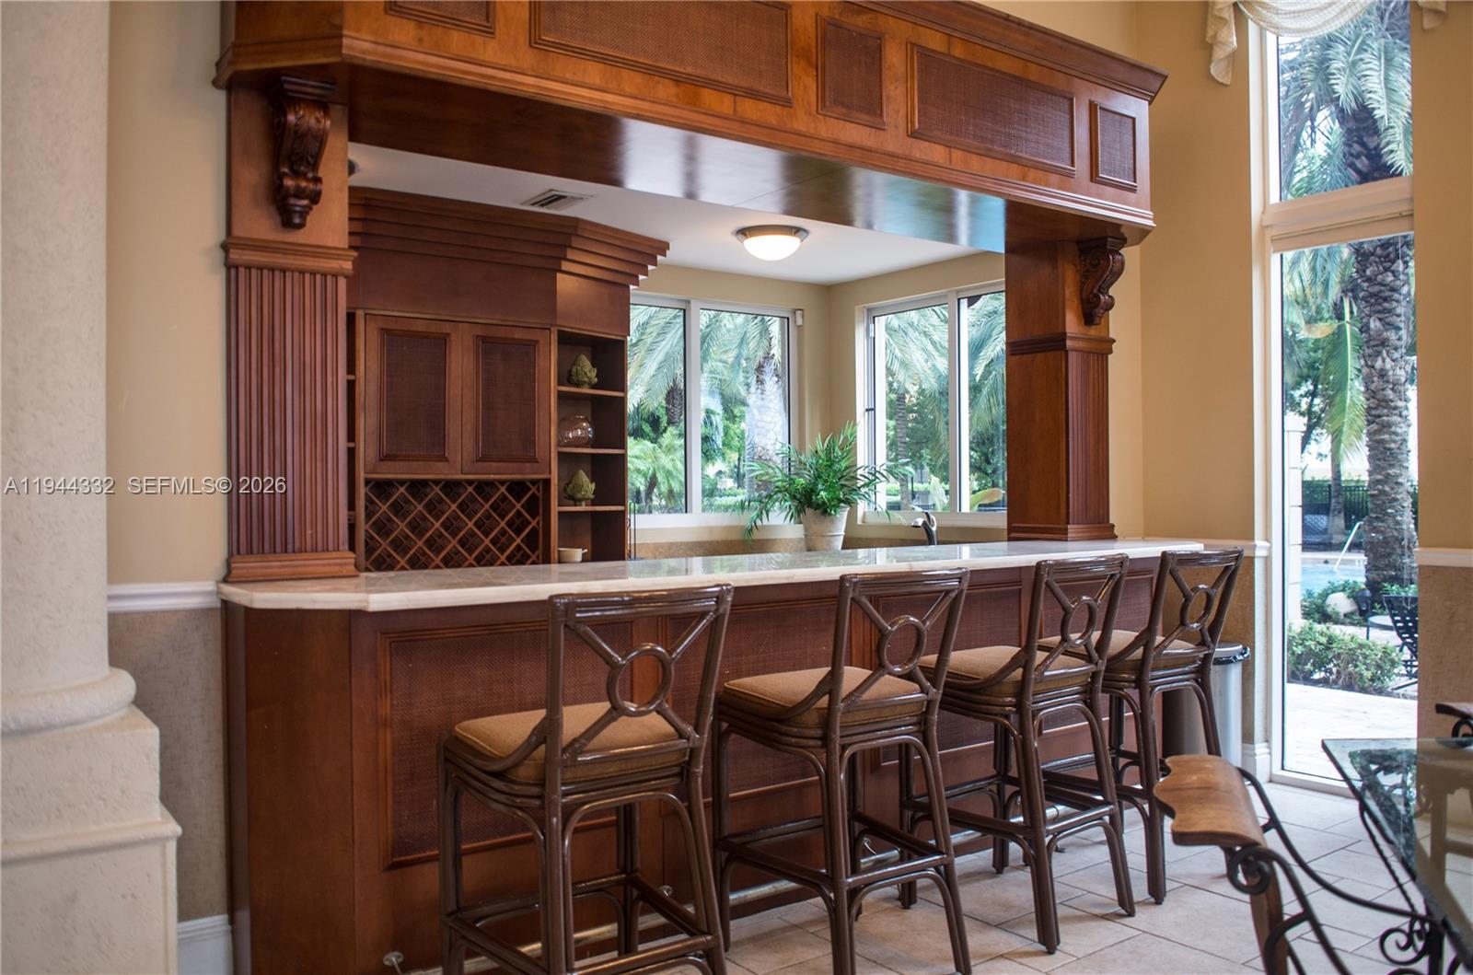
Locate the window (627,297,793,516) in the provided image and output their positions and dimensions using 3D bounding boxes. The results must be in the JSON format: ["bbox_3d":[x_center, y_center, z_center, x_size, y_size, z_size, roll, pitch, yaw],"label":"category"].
[{"bbox_3d":[-0.231,-0.482,7.073,1.460,1.396,0.100,0,0,-34],"label":"window"}]

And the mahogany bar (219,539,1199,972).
[{"bbox_3d":[0.307,0.792,4.088,4.011,1.067,0.855,0,0,-34],"label":"mahogany bar"}]

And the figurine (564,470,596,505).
[{"bbox_3d":[-0.890,0.002,6.269,0.171,0.213,0.171,-1,0,0],"label":"figurine"}]

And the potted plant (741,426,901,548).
[{"bbox_3d":[0.529,0.007,6.853,0.940,0.800,0.860,-1,0,0],"label":"potted plant"}]

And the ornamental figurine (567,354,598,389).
[{"bbox_3d":[-0.874,-0.656,6.269,0.178,0.206,0.178,-1,0,0],"label":"ornamental figurine"}]

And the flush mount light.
[{"bbox_3d":[0.197,-1.330,6.095,0.407,0.150,0.407,-1,0,0],"label":"flush mount light"}]

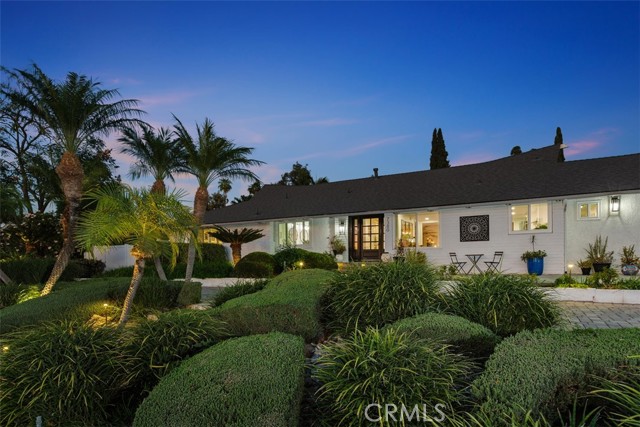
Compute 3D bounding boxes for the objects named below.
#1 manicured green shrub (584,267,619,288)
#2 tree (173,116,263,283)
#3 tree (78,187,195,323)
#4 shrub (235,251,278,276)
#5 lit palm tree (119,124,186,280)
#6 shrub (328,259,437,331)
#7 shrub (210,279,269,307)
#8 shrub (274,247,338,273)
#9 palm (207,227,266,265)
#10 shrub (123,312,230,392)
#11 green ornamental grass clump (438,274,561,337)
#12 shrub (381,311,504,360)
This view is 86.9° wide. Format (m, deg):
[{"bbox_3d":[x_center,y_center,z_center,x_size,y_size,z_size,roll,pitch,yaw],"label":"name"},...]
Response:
[{"bbox_3d":[7.417,1.686,8.900,0.900,0.580,0.750,-1,-2,25],"label":"manicured green shrub"},{"bbox_3d":[-2.696,-0.313,8.800,2.300,4.400,2.200,0,-2,0],"label":"tree"},{"bbox_3d":[-3.151,0.704,5.800,2.050,2.400,2.000,0,-2,0],"label":"tree"},{"bbox_3d":[-2.763,2.198,14.700,1.850,1.130,1.750,0,-2,0],"label":"shrub"},{"bbox_3d":[-4.732,-0.284,9.600,2.050,4.400,2.000,0,-2,0],"label":"lit palm tree"},{"bbox_3d":[0.999,1.327,5.400,1.800,1.120,1.650,0,-2,0],"label":"shrub"},{"bbox_3d":[-1.930,1.918,8.200,1.450,0.660,1.150,0,-2,0],"label":"shrub"},{"bbox_3d":[-0.571,1.990,14.300,2.600,1.200,1.700,-1,-2,25],"label":"shrub"},{"bbox_3d":[-3.831,1.560,15.500,2.500,1.950,2.400,0,-2,0],"label":"palm"},{"bbox_3d":[-1.594,1.501,3.700,1.150,0.850,1.100,0,-2,0],"label":"shrub"},{"bbox_3d":[2.672,1.362,5.000,1.750,0.920,1.600,0,-2,0],"label":"green ornamental grass clump"},{"bbox_3d":[1.475,1.481,4.100,1.400,0.550,1.250,0,-2,0],"label":"shrub"}]

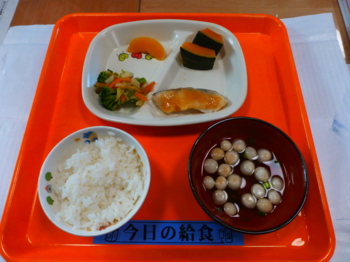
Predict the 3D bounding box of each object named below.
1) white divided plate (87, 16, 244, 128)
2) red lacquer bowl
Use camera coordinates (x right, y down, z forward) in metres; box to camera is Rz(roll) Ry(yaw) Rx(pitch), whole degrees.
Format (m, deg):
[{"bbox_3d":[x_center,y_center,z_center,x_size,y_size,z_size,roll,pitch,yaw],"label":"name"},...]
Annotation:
[{"bbox_3d":[-0.014,-0.079,0.338,0.217,0.029,0.174,-1,67,-1],"label":"white divided plate"},{"bbox_3d":[0.070,0.050,0.262,0.111,0.065,0.111,0,67,0],"label":"red lacquer bowl"}]

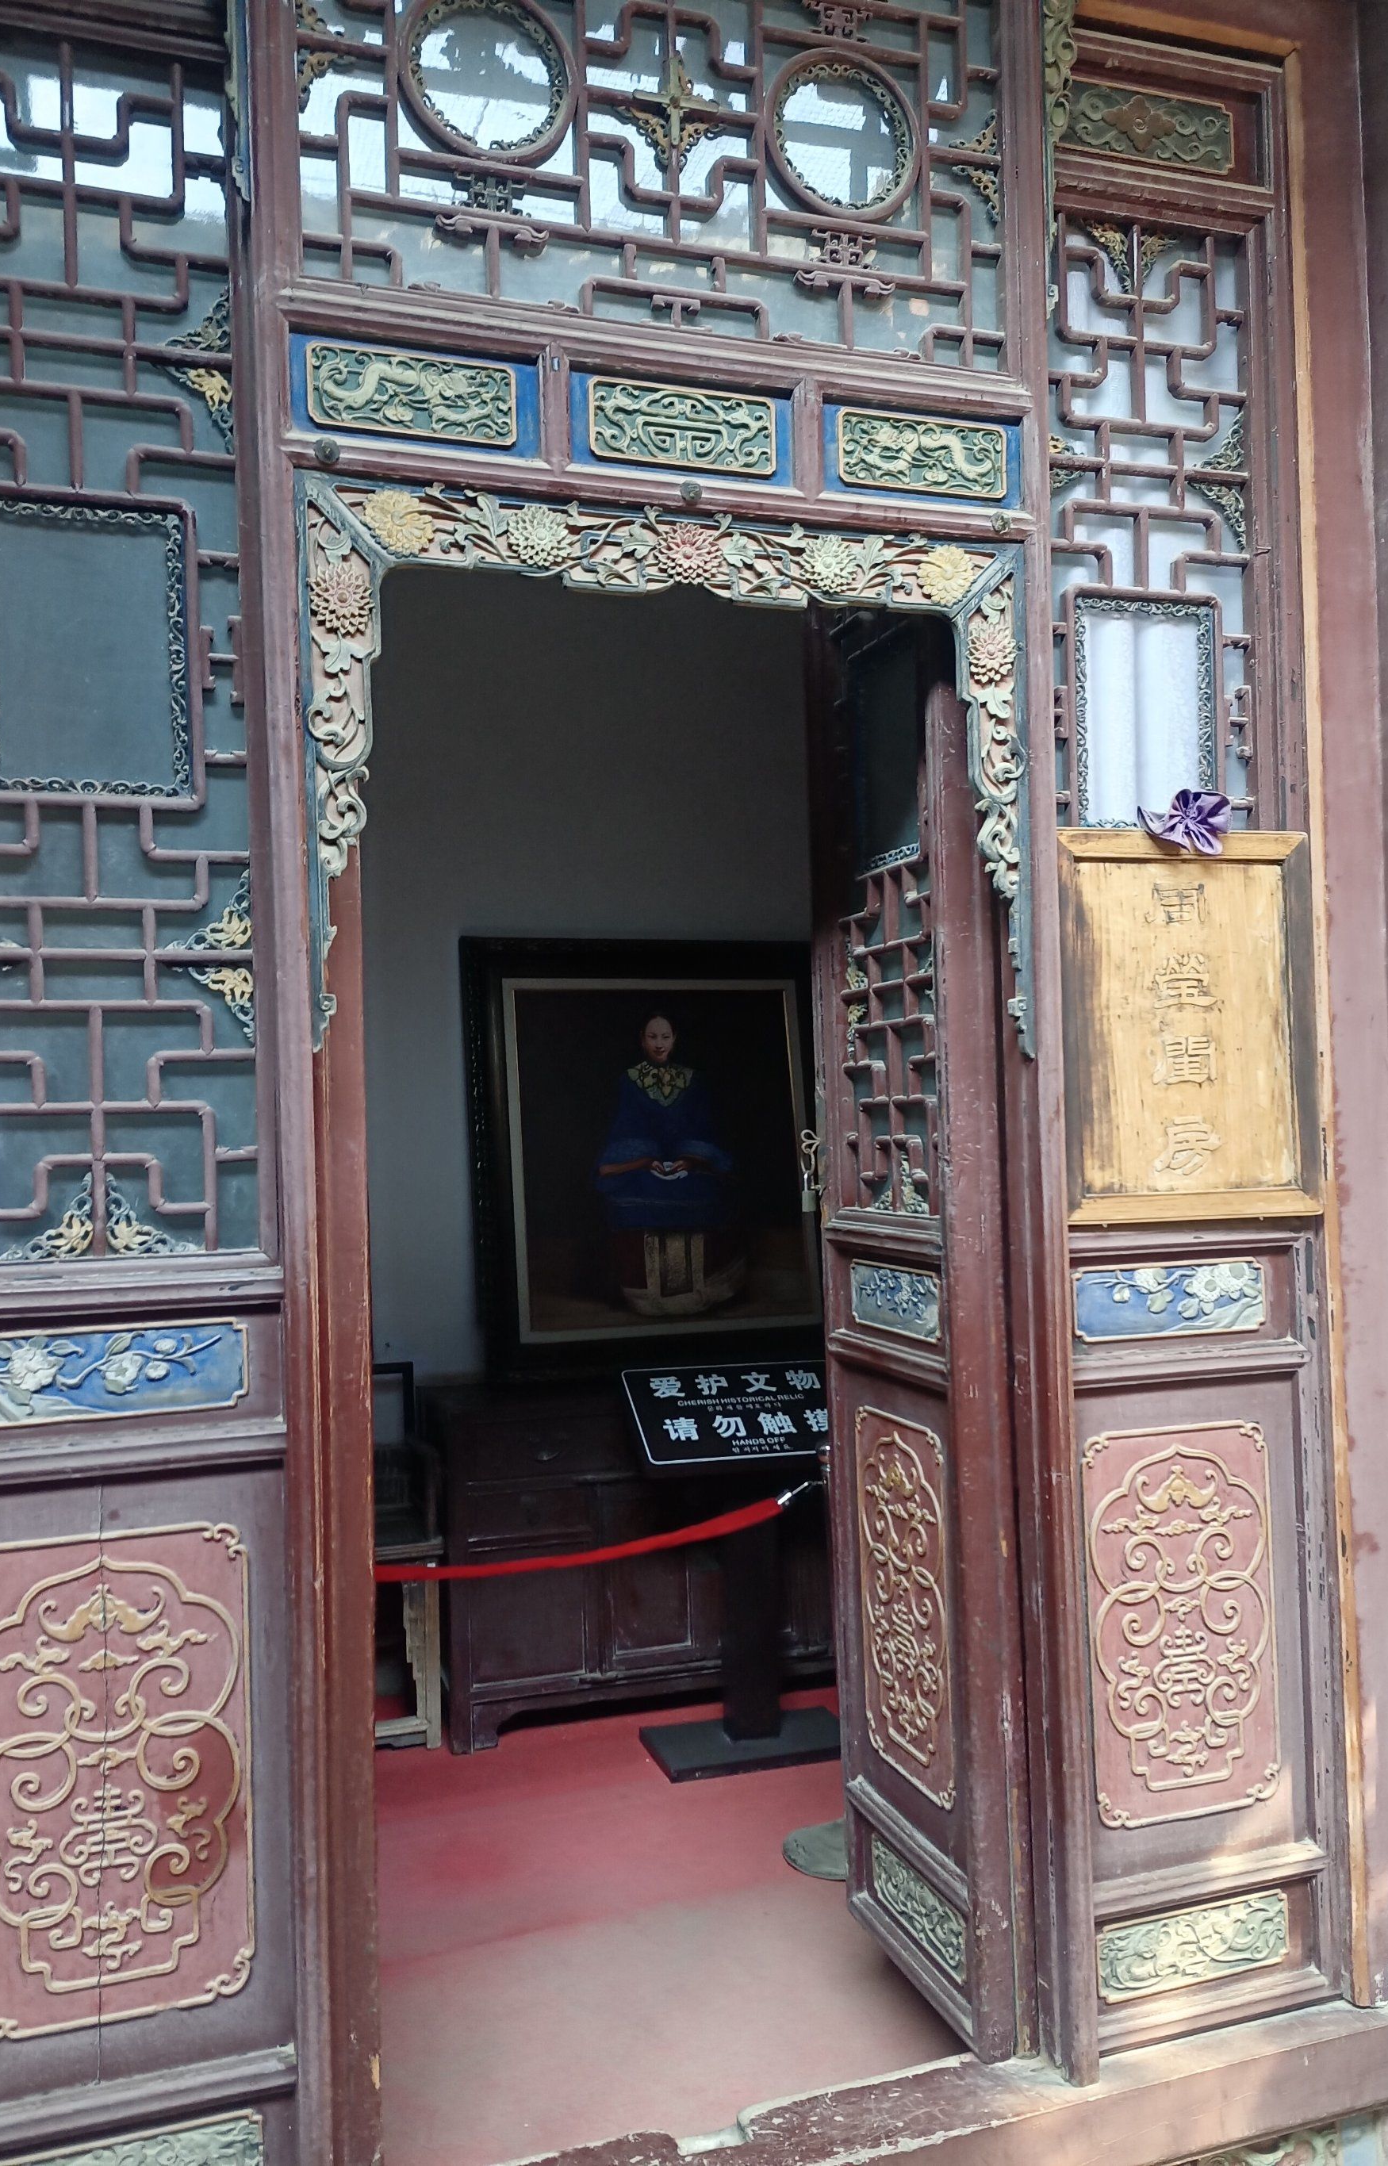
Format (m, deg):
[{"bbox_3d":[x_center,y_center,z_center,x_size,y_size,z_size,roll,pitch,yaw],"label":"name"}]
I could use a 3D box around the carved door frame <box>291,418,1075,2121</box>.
[{"bbox_3d":[0.003,0.294,2.161,1.062,2.187,0.133,-1,-2,-18],"label":"carved door frame"}]

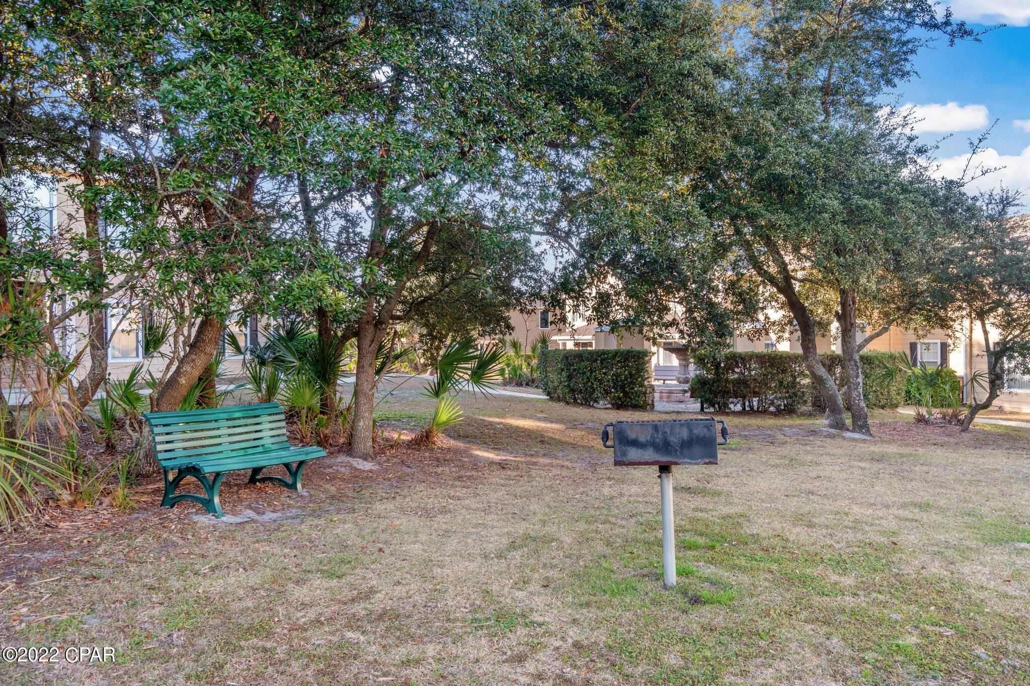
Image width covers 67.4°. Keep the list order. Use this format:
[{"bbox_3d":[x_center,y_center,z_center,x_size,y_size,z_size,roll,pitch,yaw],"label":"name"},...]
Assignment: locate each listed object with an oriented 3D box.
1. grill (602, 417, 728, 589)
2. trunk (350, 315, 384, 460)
[{"bbox_3d":[0.790,0.835,4.060,0.650,0.880,0.370,0,0,11],"label":"grill"},{"bbox_3d":[-1.680,0.480,8.750,0.370,1.630,0.330,0,0,0],"label":"trunk"}]

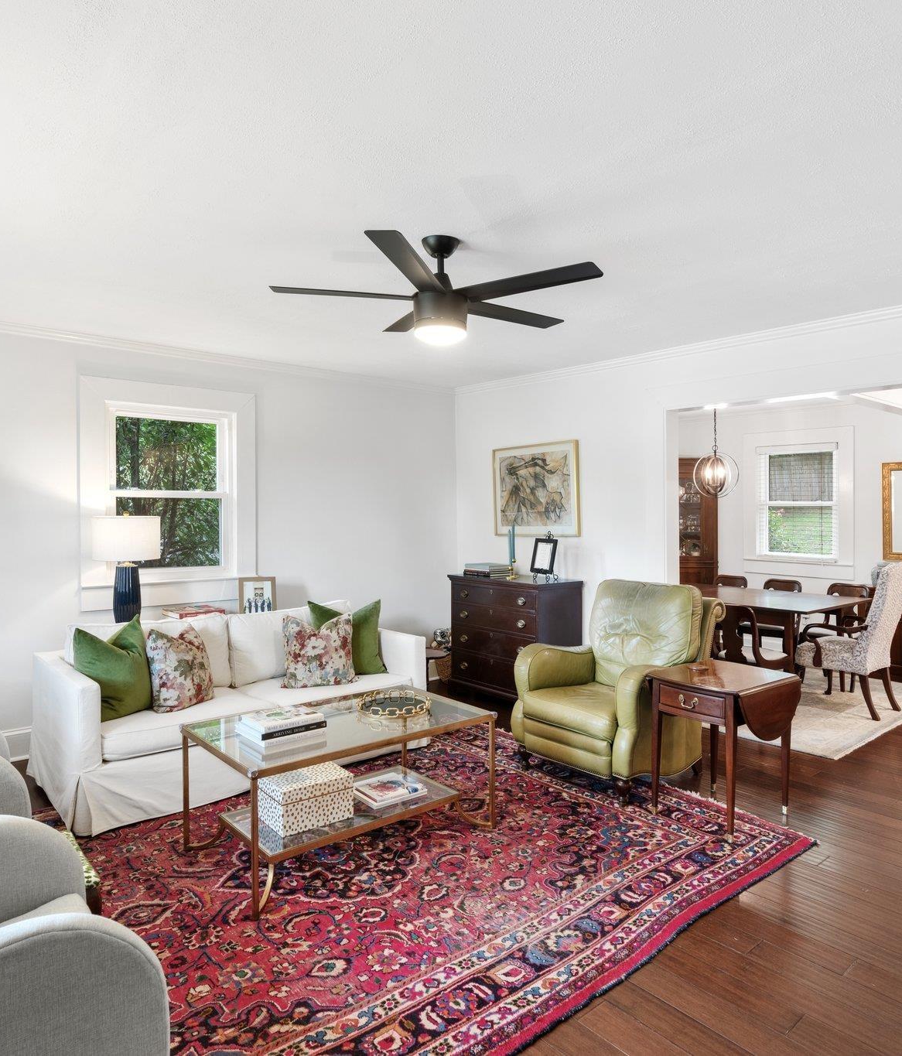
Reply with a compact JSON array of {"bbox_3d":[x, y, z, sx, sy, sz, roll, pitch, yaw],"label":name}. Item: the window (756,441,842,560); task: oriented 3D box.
[{"bbox_3d":[3.457,-0.253,7.023,0.090,1.150,0.800,-1,1,-42],"label":"window"}]

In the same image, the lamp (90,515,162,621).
[{"bbox_3d":[-1.917,0.250,4.174,0.407,0.683,0.407,-1,1,-40],"label":"lamp"}]

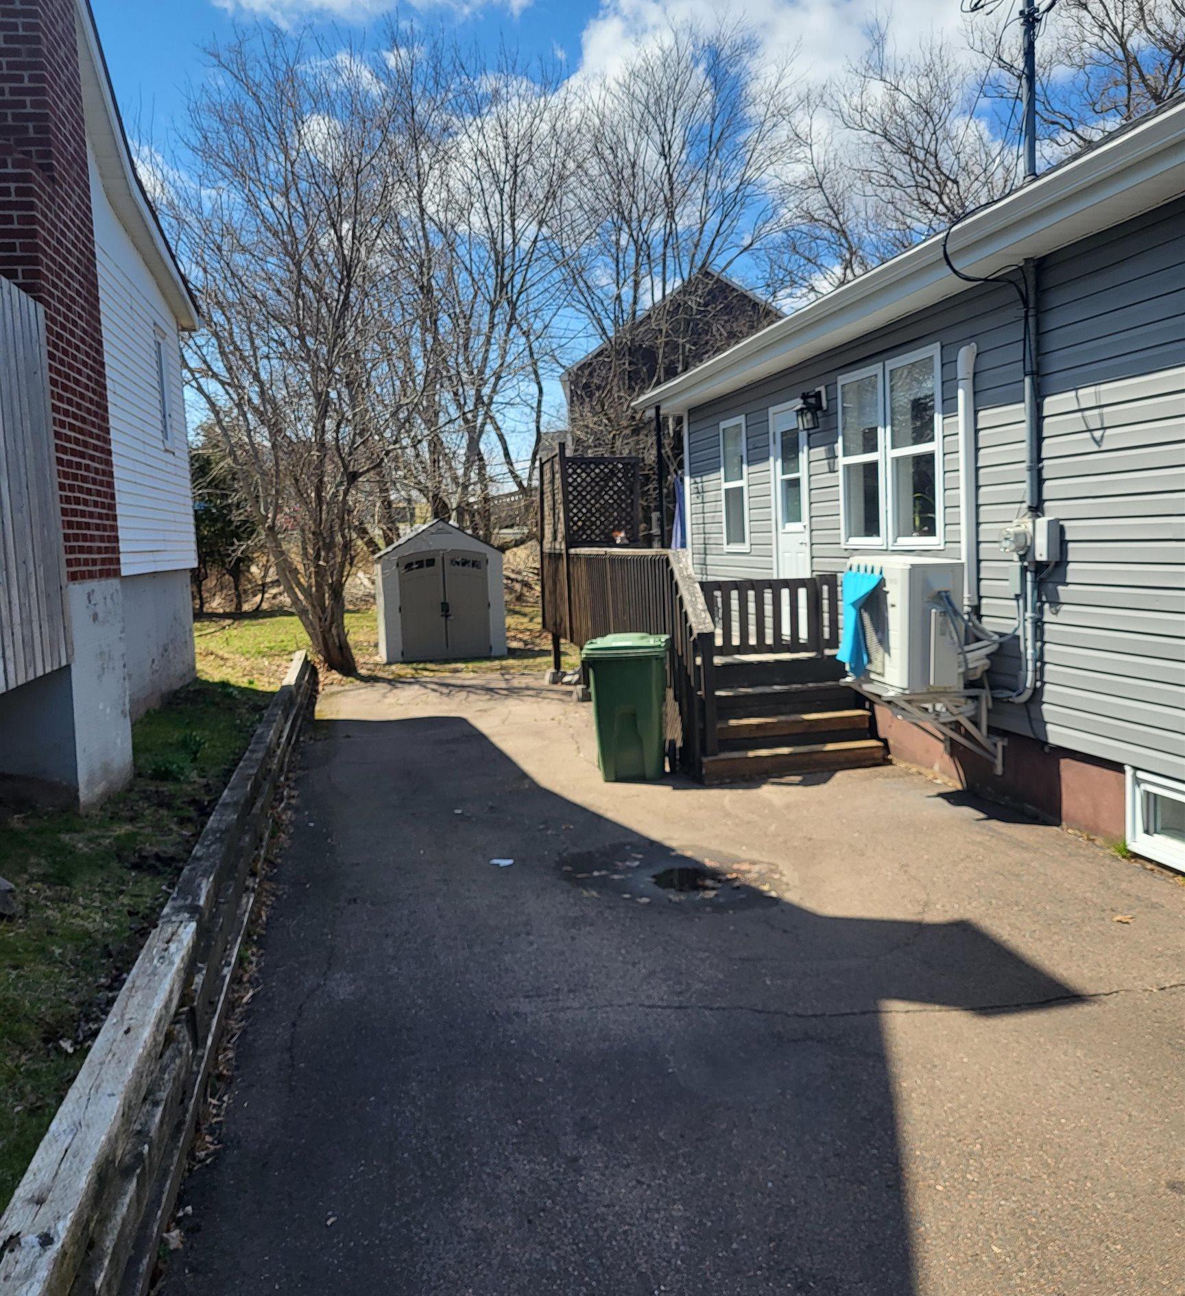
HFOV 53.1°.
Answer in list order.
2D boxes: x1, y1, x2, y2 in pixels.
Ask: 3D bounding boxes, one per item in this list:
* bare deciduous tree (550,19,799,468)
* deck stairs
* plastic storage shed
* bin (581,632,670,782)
[{"bbox_3d":[1.988,-8.395,27.500,5.900,12.400,5.900,-4,5,-11],"label":"bare deciduous tree"},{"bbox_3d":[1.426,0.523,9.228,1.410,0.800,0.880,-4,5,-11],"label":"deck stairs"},{"bbox_3d":[-2.723,-1.067,20.895,2.160,2.400,1.600,-4,6,-15],"label":"plastic storage shed"},{"bbox_3d":[0.271,0.446,9.163,0.680,1.070,0.570,-3,5,-3],"label":"bin"}]

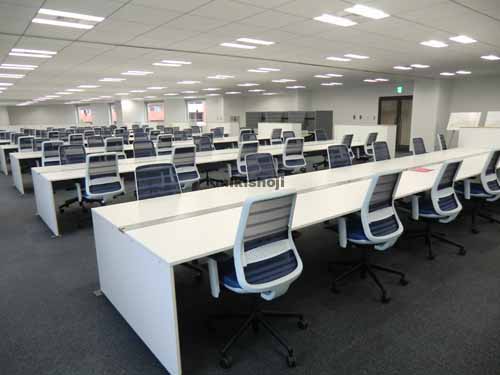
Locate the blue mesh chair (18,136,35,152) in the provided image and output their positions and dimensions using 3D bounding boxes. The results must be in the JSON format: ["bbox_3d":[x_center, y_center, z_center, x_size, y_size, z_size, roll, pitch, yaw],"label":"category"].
[{"bbox_3d":[-6.085,-0.885,9.454,0.640,1.000,0.620,-11,15,-41],"label":"blue mesh chair"}]

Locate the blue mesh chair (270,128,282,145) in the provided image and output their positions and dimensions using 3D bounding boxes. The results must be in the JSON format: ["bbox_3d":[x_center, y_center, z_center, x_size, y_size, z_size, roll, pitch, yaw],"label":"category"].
[{"bbox_3d":[0.701,-1.278,10.804,0.640,1.000,0.620,-10,15,-38],"label":"blue mesh chair"}]

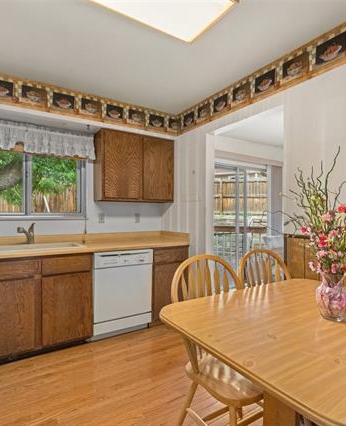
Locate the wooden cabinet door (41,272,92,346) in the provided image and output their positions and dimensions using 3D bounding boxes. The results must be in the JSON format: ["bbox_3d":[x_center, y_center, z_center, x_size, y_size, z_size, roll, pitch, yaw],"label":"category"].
[{"bbox_3d":[-0.933,0.828,2.349,0.399,0.590,0.030,0,0,-32],"label":"wooden cabinet door"}]

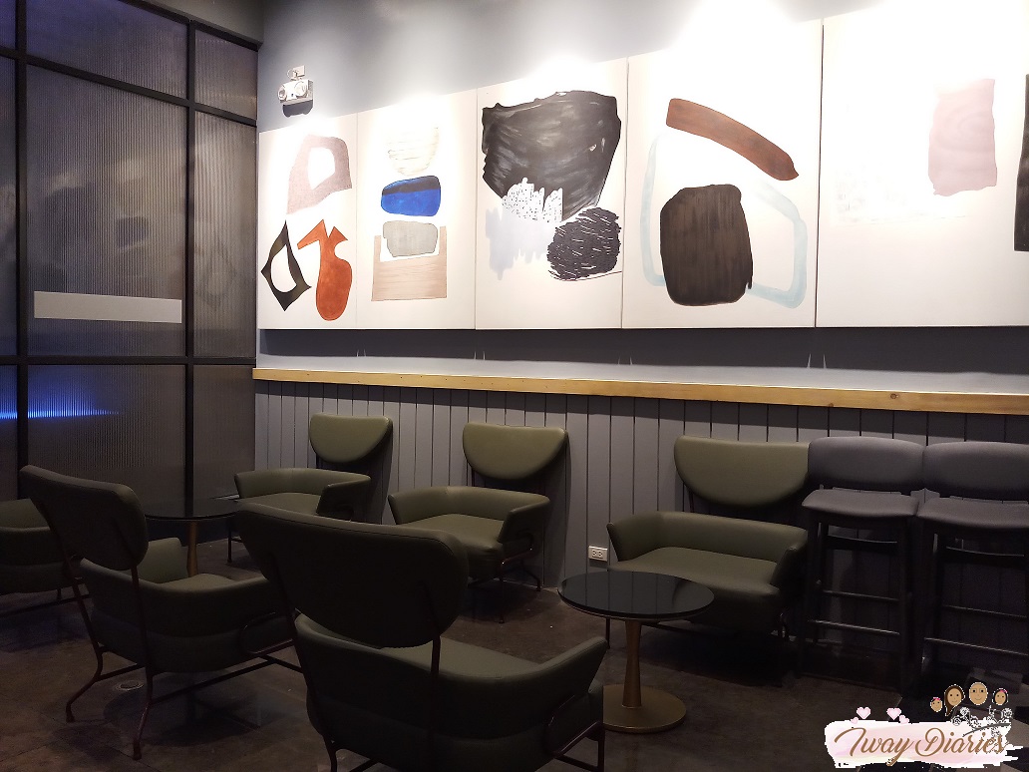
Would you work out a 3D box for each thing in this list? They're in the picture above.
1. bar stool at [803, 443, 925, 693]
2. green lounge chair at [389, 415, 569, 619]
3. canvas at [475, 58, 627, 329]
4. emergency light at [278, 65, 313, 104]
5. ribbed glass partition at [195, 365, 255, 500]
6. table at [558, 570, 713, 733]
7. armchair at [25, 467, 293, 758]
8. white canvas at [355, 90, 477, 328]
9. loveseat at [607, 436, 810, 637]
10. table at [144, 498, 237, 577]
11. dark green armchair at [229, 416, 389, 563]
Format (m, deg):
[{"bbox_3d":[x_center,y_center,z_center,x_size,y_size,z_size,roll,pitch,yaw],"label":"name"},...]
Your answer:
[{"bbox_3d":[1.505,0.745,3.660,0.483,1.022,0.493,2,3,27],"label":"bar stool"},{"bbox_3d":[-0.224,0.712,4.694,0.866,0.952,0.735,2,3,34],"label":"green lounge chair"},{"bbox_3d":[0.197,-1.050,4.787,0.997,1.446,0.040,2,3,34],"label":"canvas"},{"bbox_3d":[-1.594,-2.196,6.037,0.286,0.265,0.101,2,3,34],"label":"emergency light"},{"bbox_3d":[-2.107,0.329,6.069,0.030,0.967,0.529,2,3,34],"label":"ribbed glass partition"},{"bbox_3d":[0.463,1.026,3.225,0.589,0.465,0.589,1,2,0],"label":"table"},{"bbox_3d":[-1.296,0.761,3.116,0.866,0.952,0.735,2,3,35],"label":"armchair"},{"bbox_3d":[-0.634,-1.085,5.344,1.002,1.446,0.040,2,3,34],"label":"white canvas"},{"bbox_3d":[0.946,0.761,3.909,0.866,0.952,0.735,2,3,34],"label":"loveseat"},{"bbox_3d":[-1.835,0.930,4.757,0.589,0.465,0.589,2,3,34],"label":"table"},{"bbox_3d":[-1.306,0.675,5.420,0.866,0.937,0.735,2,3,34],"label":"dark green armchair"}]

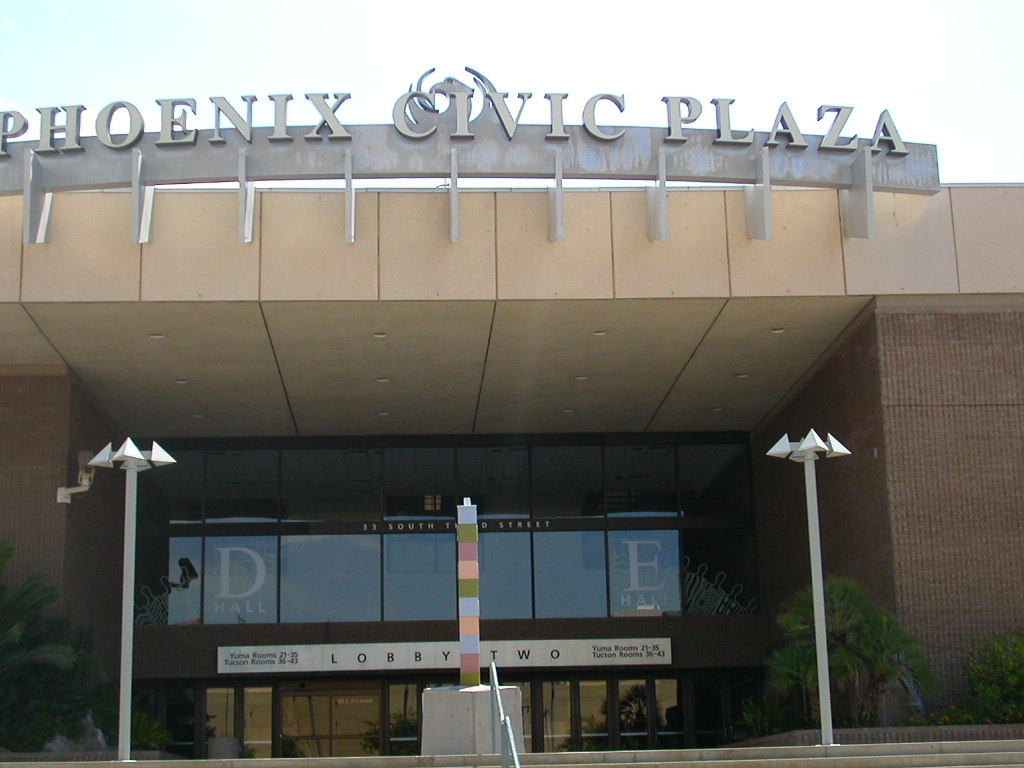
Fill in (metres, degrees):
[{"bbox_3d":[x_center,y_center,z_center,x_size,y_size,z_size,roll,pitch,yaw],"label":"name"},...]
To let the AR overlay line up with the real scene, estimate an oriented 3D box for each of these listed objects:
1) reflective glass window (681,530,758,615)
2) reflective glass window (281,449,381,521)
[{"bbox_3d":[5.041,4.572,41.672,1.911,2.044,0.100,-1,-14,-4],"label":"reflective glass window"},{"bbox_3d":[-4.419,2.474,41.886,2.430,1.784,0.100,-1,-14,-4],"label":"reflective glass window"}]

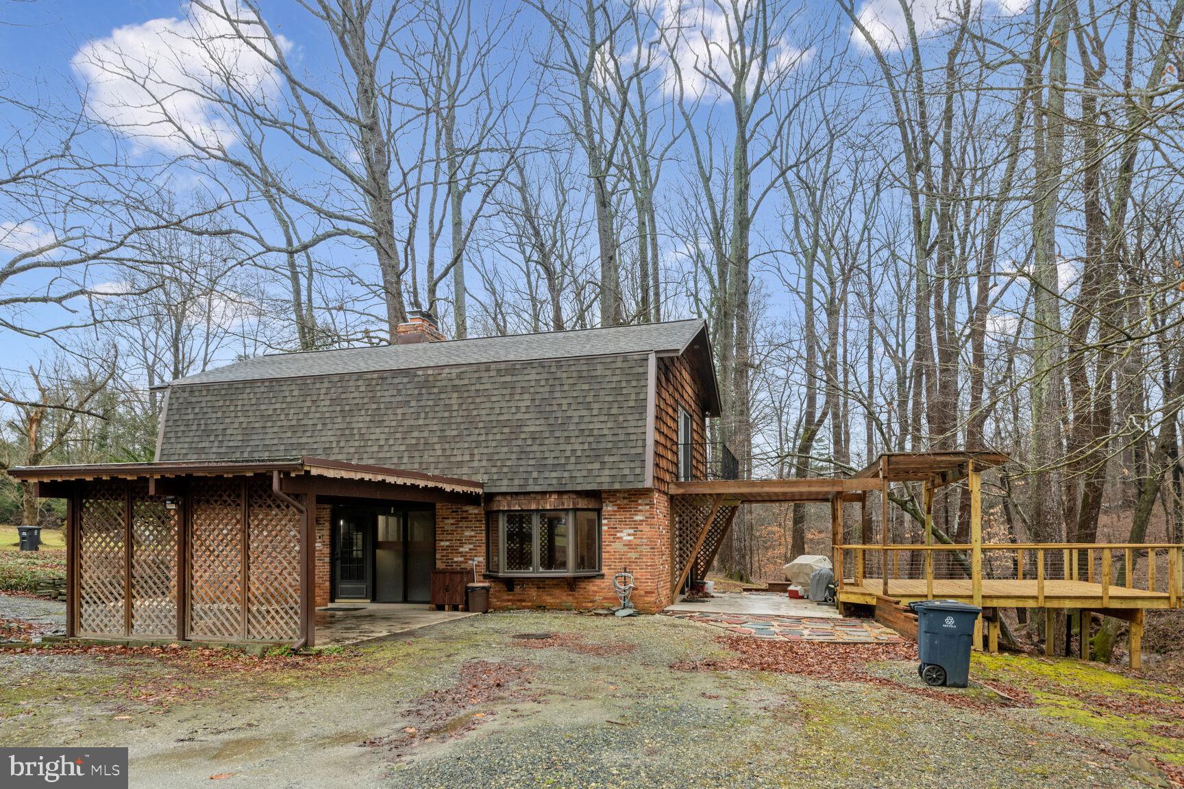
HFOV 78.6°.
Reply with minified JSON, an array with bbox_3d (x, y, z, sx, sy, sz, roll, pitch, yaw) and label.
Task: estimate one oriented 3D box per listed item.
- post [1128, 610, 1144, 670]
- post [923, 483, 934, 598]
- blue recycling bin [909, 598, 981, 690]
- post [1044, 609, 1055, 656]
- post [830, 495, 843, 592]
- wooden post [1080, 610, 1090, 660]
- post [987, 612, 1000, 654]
[{"bbox_3d":[9.332,4.202,12.400,0.160,1.030,0.160,-2,-6,16],"label":"post"},{"bbox_3d":[6.229,2.699,13.400,0.150,2.200,0.150,-2,-6,16],"label":"post"},{"bbox_3d":[4.580,3.209,9.400,0.810,1.070,0.650,-2,-6,21],"label":"blue recycling bin"},{"bbox_3d":[9.871,5.117,15.600,0.160,1.060,0.160,-2,-6,16],"label":"post"},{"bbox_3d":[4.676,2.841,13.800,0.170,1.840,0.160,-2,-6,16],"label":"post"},{"bbox_3d":[9.752,4.755,14.300,0.160,0.990,0.160,-2,-6,16],"label":"wooden post"},{"bbox_3d":[7.386,4.388,13.300,0.160,0.780,0.160,-2,-6,16],"label":"post"}]

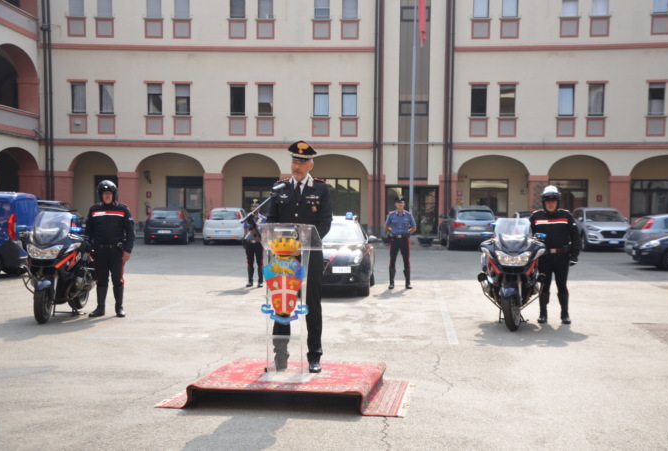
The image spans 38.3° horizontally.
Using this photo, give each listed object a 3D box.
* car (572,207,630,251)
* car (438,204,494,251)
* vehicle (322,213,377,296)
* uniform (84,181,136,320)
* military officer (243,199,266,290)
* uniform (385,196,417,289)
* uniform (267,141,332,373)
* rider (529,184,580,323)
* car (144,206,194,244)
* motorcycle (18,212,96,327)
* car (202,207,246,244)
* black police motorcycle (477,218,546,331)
[{"bbox_3d":[10.700,0.190,38.400,1.870,1.660,4.450,1,1,4],"label":"car"},{"bbox_3d":[5.420,0.090,38.800,1.980,1.740,5.000,1,1,0],"label":"car"},{"bbox_3d":[-0.140,0.491,18.750,1.820,1.500,4.350,1,1,5],"label":"vehicle"},{"bbox_3d":[-3.140,0.312,13.500,0.610,1.870,0.380,1,1,5],"label":"uniform"},{"bbox_3d":[-1.520,0.344,18.600,0.520,1.710,0.380,1,1,-3],"label":"military officer"},{"bbox_3d":[1.300,0.341,18.800,0.600,1.800,0.360,1,1,3],"label":"uniform"},{"bbox_3d":[-0.280,0.248,7.870,0.530,1.870,0.400,1,1,7],"label":"uniform"},{"bbox_3d":[2.990,0.393,12.980,0.700,1.850,0.400,1,1,10],"label":"rider"},{"bbox_3d":[-6.730,0.000,39.800,1.690,1.490,4.030,1,1,-3],"label":"car"},{"bbox_3d":[-3.670,0.520,12.950,0.920,1.430,2.200,1,1,0],"label":"motorcycle"},{"bbox_3d":[-4.360,0.030,39.800,1.690,1.490,4.030,1,1,-2],"label":"car"},{"bbox_3d":[2.400,0.615,13.150,0.910,1.430,2.200,1,1,9],"label":"black police motorcycle"}]

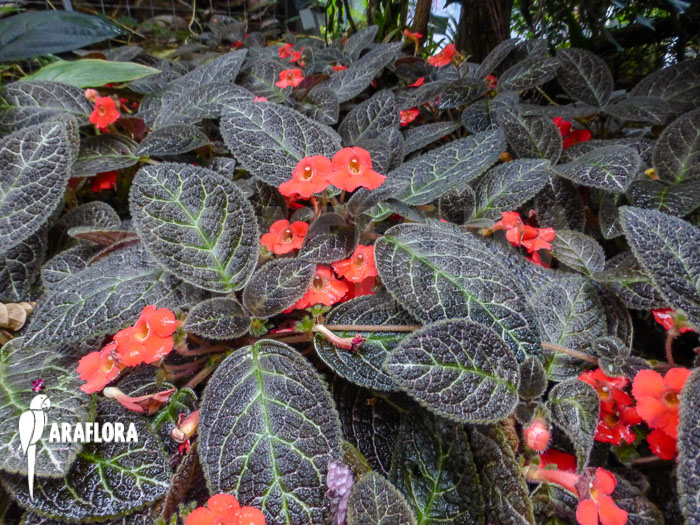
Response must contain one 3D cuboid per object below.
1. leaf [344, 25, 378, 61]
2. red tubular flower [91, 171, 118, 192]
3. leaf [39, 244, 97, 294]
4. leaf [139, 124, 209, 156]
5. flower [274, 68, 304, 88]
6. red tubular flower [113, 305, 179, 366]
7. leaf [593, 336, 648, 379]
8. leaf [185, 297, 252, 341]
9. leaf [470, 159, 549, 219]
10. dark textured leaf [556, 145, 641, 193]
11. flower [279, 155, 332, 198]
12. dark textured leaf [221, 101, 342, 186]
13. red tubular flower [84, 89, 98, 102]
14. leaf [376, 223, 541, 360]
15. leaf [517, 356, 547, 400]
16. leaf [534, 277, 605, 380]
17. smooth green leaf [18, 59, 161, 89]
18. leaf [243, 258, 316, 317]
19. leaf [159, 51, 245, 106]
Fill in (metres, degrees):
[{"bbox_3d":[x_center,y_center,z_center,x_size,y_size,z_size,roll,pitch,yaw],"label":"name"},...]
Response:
[{"bbox_3d":[0.013,-0.274,0.603,0.038,0.012,0.061,28,78,28],"label":"leaf"},{"bbox_3d":[-0.210,-0.072,0.416,0.028,0.021,0.019,-2,15,-3],"label":"red tubular flower"},{"bbox_3d":[-0.156,0.005,0.275,0.042,0.009,0.030,9,53,3],"label":"leaf"},{"bbox_3d":[-0.137,-0.093,0.380,0.054,0.012,0.034,-10,50,-11],"label":"leaf"},{"bbox_3d":[-0.062,-0.188,0.497,0.029,0.021,0.019,-1,7,-2],"label":"flower"},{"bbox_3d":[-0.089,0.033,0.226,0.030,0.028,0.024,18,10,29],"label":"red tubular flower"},{"bbox_3d":[0.137,0.048,0.246,0.025,0.011,0.021,29,58,20],"label":"leaf"},{"bbox_3d":[-0.065,0.028,0.238,0.033,0.008,0.024,-8,57,-5],"label":"leaf"},{"bbox_3d":[0.116,-0.057,0.358,0.079,0.014,0.040,-35,53,-14],"label":"leaf"},{"bbox_3d":[0.194,-0.073,0.378,0.054,0.013,0.062,-11,41,-4],"label":"dark textured leaf"},{"bbox_3d":[-0.025,-0.054,0.308,0.032,0.028,0.028,7,7,11],"label":"flower"},{"bbox_3d":[-0.055,-0.095,0.363,0.106,0.017,0.069,39,63,16],"label":"dark textured leaf"},{"bbox_3d":[-0.234,-0.151,0.440,0.013,0.013,0.017,-2,0,-3],"label":"red tubular flower"},{"bbox_3d":[0.052,0.015,0.235,0.058,0.014,0.097,-36,63,-26],"label":"leaf"},{"bbox_3d":[0.091,0.058,0.241,0.013,0.021,0.006,6,-8,3],"label":"leaf"},{"bbox_3d":[0.129,0.039,0.286,0.040,0.010,0.075,29,61,11],"label":"leaf"},{"bbox_3d":[-0.269,-0.195,0.500,0.134,0.014,0.051,-8,50,-10],"label":"smooth green leaf"},{"bbox_3d":[-0.037,0.014,0.273,0.047,0.010,0.027,-39,68,-19],"label":"leaf"},{"bbox_3d":[-0.147,-0.183,0.485,0.055,0.016,0.118,32,63,22],"label":"leaf"}]

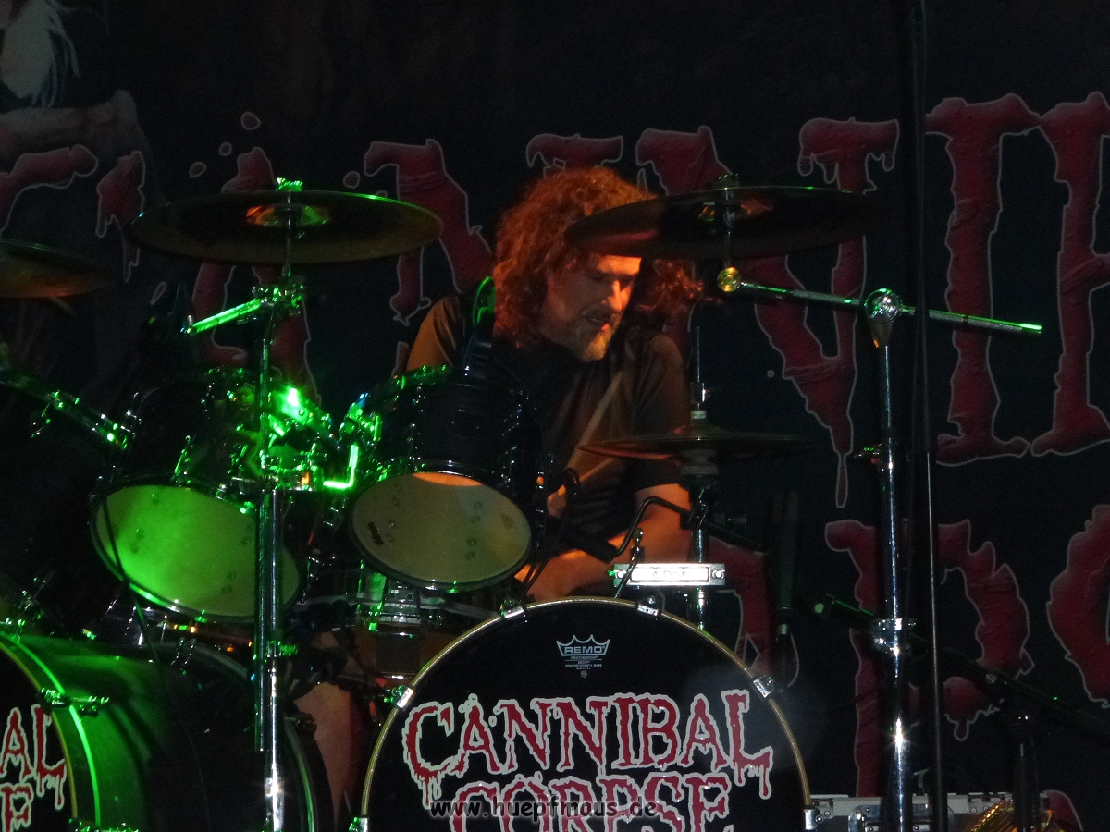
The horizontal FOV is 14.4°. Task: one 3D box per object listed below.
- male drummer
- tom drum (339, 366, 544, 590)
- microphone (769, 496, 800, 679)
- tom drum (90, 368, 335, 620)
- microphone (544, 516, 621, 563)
[{"bbox_3d":[-0.050,0.260,6.700,0.650,1.300,0.750,-1,-7,0],"label":"male drummer"},{"bbox_3d":[-0.152,0.087,6.413,0.280,0.205,0.280,7,-39,0],"label":"tom drum"},{"bbox_3d":[0.334,0.249,6.400,0.036,0.270,0.036,1,-5,0],"label":"microphone"},{"bbox_3d":[-0.493,0.113,6.443,0.330,0.225,0.330,18,-35,0],"label":"tom drum"},{"bbox_3d":[0.040,0.182,6.470,0.145,0.032,0.032,26,-19,-27],"label":"microphone"}]

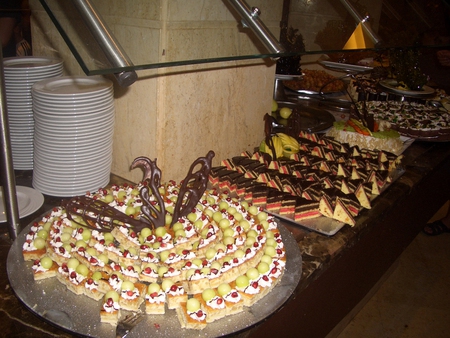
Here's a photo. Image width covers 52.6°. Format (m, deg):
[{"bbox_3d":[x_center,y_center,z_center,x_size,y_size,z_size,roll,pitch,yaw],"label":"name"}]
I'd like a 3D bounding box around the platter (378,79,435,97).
[{"bbox_3d":[1.090,-0.483,2.730,0.322,0.034,0.322,13,23,19],"label":"platter"}]

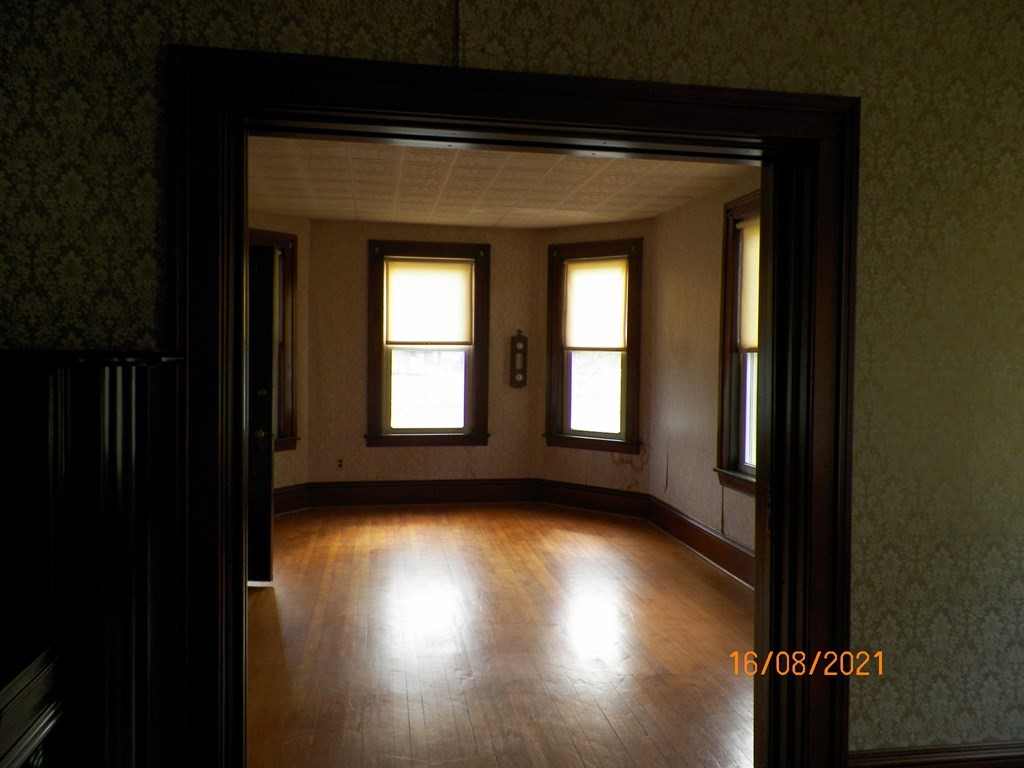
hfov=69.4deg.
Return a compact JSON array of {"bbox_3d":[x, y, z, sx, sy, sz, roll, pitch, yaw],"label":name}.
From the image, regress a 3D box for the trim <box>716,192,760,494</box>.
[{"bbox_3d":[1.457,-0.222,4.411,0.110,1.830,1.030,0,3,-9],"label":"trim"}]

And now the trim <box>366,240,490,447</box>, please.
[{"bbox_3d":[-0.752,-0.350,6.690,1.114,1.835,0.110,0,3,-9],"label":"trim"}]

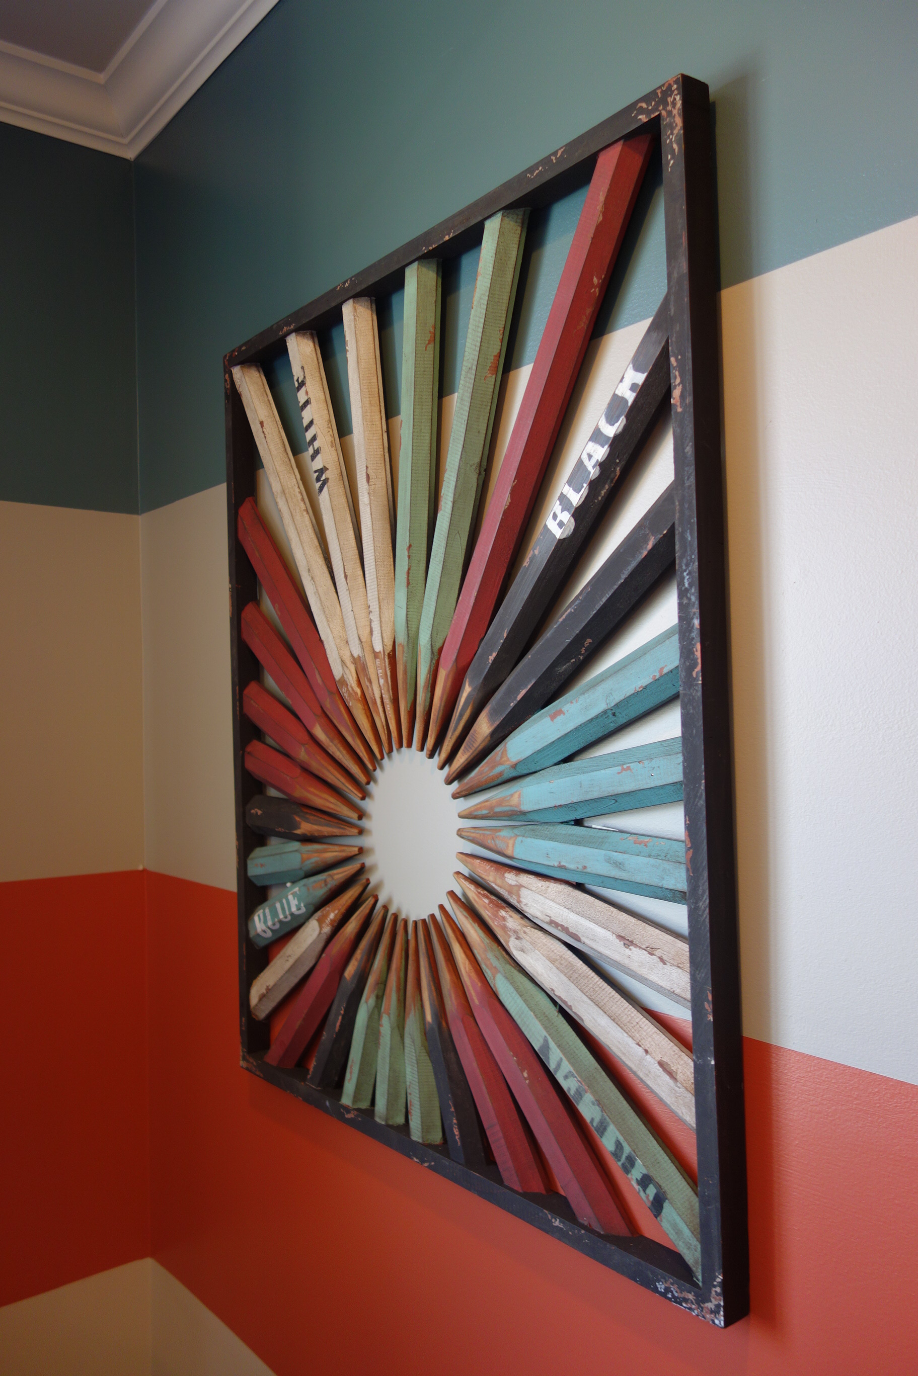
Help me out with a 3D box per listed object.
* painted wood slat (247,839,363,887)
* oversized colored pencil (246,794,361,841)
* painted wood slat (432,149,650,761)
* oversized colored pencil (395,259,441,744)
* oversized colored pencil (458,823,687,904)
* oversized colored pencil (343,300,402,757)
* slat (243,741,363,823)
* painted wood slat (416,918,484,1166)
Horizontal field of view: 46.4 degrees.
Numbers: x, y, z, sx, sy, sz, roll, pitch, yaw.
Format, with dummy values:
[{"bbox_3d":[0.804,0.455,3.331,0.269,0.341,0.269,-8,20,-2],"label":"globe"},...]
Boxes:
[{"bbox_3d":[-0.192,0.215,1.343,0.035,0.053,0.259,-1,-11,-38],"label":"painted wood slat"},{"bbox_3d":[-0.193,0.169,1.344,0.035,0.053,0.252,-1,0,-38],"label":"oversized colored pencil"},{"bbox_3d":[0.056,-0.193,1.018,0.035,0.608,0.053,-1,29,-38],"label":"painted wood slat"},{"bbox_3d":[-0.044,-0.190,1.146,0.035,0.512,0.053,-1,6,-38],"label":"oversized colored pencil"},{"bbox_3d":[0.098,0.149,0.973,0.035,0.053,0.319,-1,1,-38],"label":"oversized colored pencil"},{"bbox_3d":[-0.090,-0.187,1.205,0.035,0.512,0.053,-1,-7,-38],"label":"oversized colored pencil"},{"bbox_3d":[-0.195,0.123,1.345,0.035,0.053,0.263,-1,13,-38],"label":"slat"},{"bbox_3d":[-0.012,0.365,1.117,0.035,0.245,0.053,-1,-20,-38],"label":"painted wood slat"}]

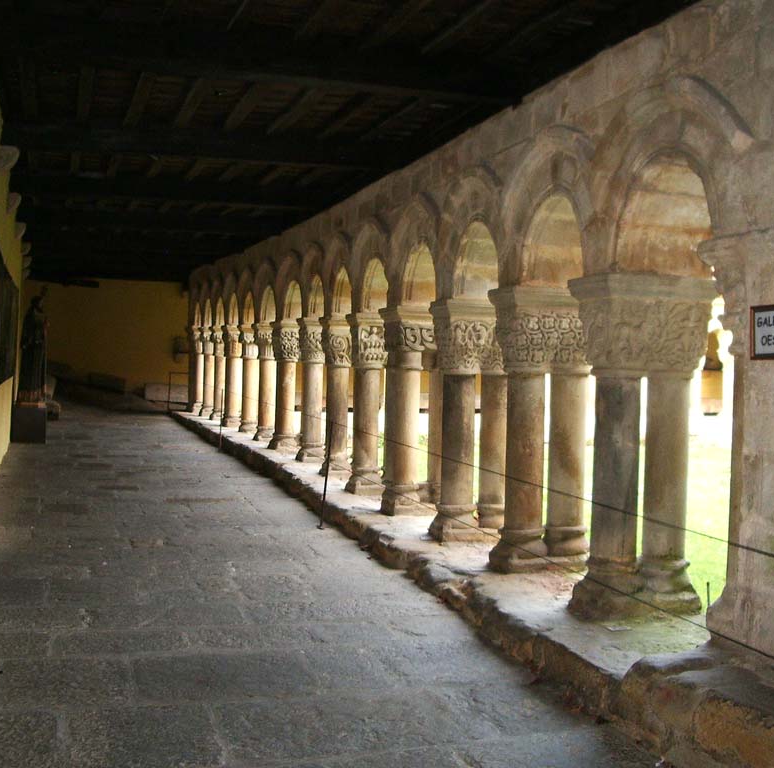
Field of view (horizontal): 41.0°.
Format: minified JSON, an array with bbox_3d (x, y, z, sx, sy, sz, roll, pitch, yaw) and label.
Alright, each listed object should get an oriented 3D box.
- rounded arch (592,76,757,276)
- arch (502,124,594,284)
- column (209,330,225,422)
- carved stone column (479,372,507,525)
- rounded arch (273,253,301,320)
[{"bbox_3d":[1.531,-0.975,4.949,0.511,0.876,1.437,1,1,-16],"label":"rounded arch"},{"bbox_3d":[1.171,-1.028,6.188,0.511,0.901,1.306,1,1,-16],"label":"arch"},{"bbox_3d":[-3.292,-0.214,20.726,0.419,1.850,0.380,1,1,-17],"label":"column"},{"bbox_3d":[0.856,0.518,8.130,0.302,1.241,0.302,1,1,-16],"label":"carved stone column"},{"bbox_3d":[-1.175,-1.343,14.447,0.409,0.944,1.383,1,1,-17],"label":"rounded arch"}]

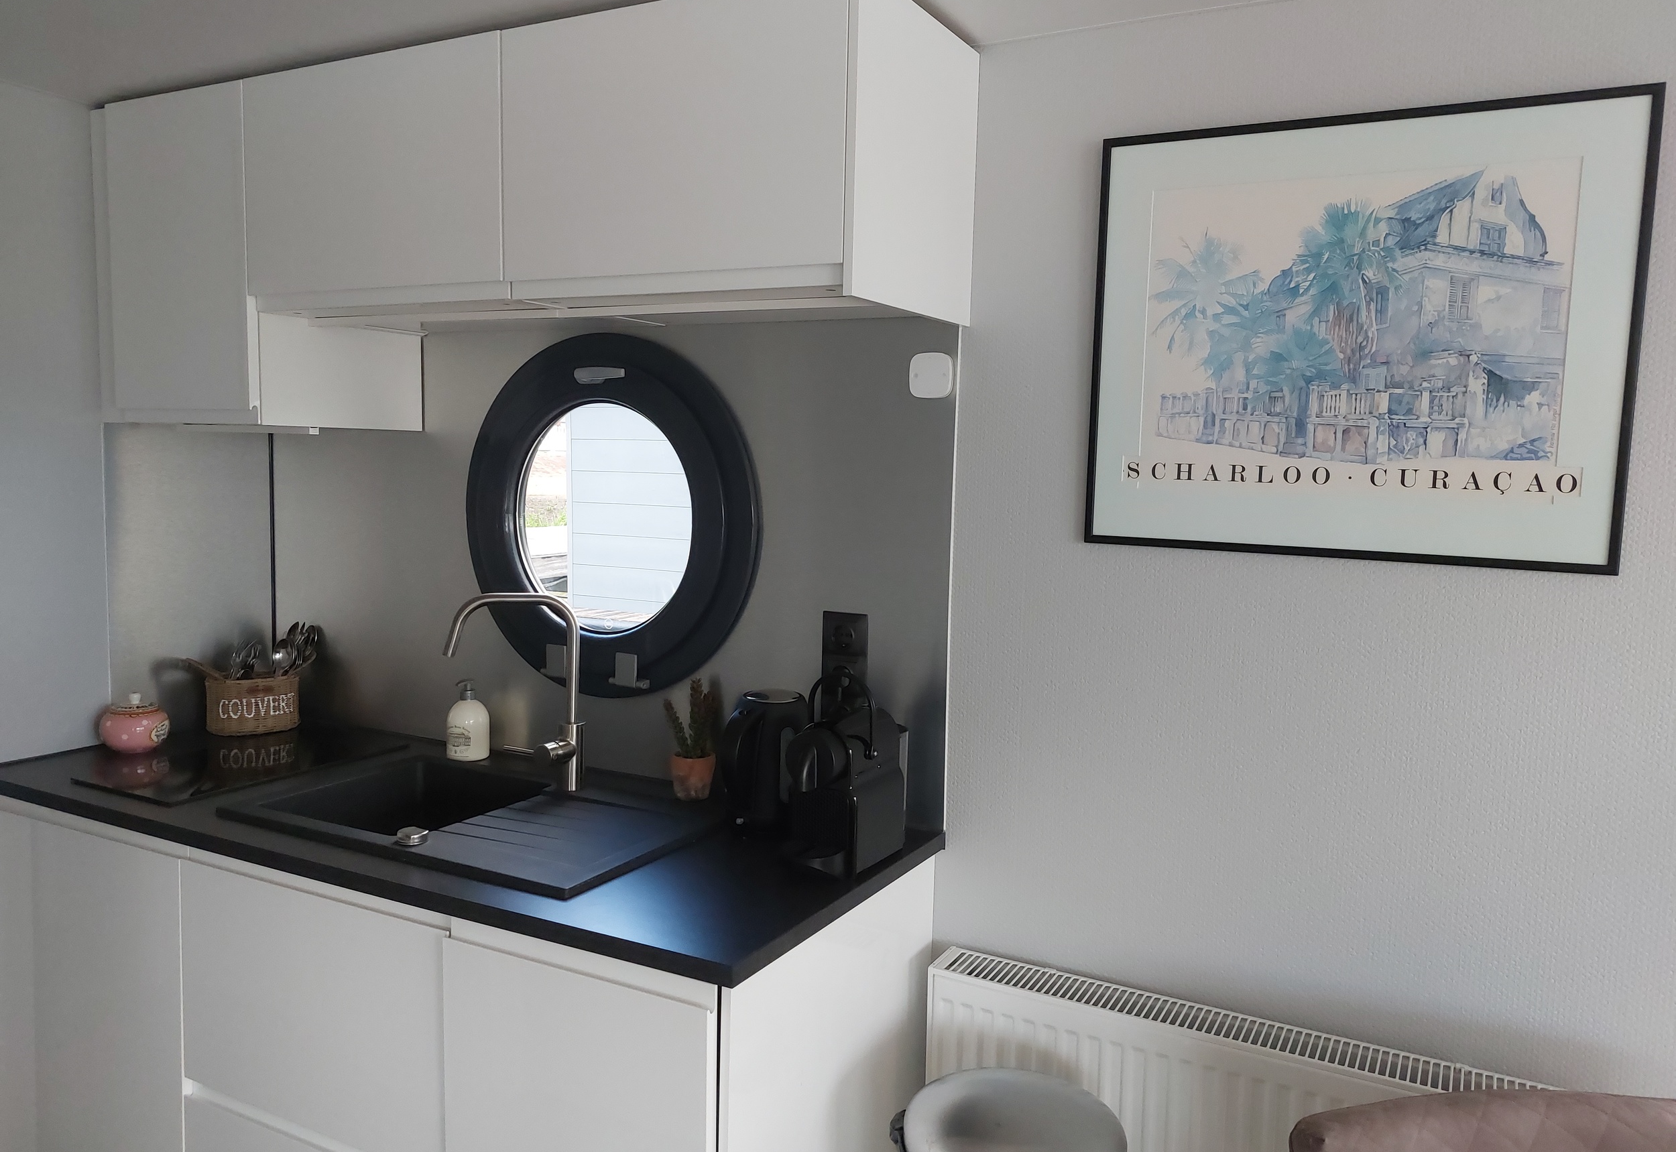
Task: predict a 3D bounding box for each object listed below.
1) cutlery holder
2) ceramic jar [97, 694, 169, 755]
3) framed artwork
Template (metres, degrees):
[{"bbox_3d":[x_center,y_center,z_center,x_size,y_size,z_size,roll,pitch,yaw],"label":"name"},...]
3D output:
[{"bbox_3d":[-1.285,0.276,2.540,0.180,0.115,0.115,-2,7,-30],"label":"cutlery holder"},{"bbox_3d":[-1.426,0.293,2.359,0.122,0.110,0.122,-2,7,-30],"label":"ceramic jar"},{"bbox_3d":[0.713,-0.333,1.643,0.705,0.614,0.022,4,6,27],"label":"framed artwork"}]

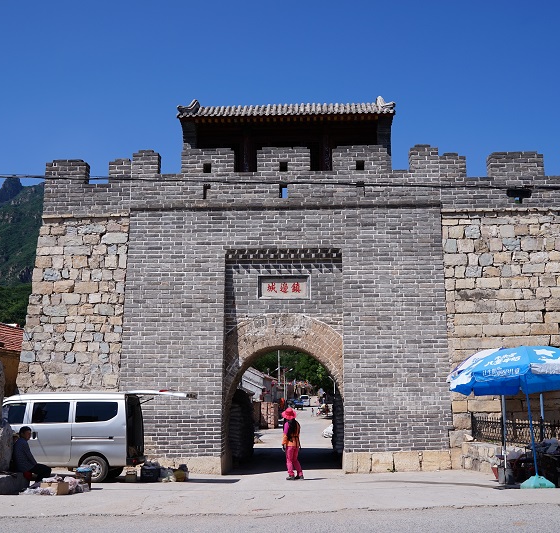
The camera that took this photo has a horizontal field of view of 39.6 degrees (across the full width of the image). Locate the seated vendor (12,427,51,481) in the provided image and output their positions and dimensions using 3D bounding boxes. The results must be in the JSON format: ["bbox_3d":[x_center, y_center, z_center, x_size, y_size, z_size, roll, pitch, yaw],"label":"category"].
[{"bbox_3d":[-4.735,3.596,14.602,0.750,1.160,0.520,-4,-11,21],"label":"seated vendor"}]

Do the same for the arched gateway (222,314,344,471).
[{"bbox_3d":[0.123,3.205,19.743,2.950,3.740,2.200,-1,-10,2],"label":"arched gateway"}]

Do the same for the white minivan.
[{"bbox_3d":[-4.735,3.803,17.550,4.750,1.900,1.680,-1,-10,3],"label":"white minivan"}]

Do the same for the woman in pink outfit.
[{"bbox_3d":[0.249,3.827,16.791,0.500,1.540,0.360,6,-11,-30],"label":"woman in pink outfit"}]

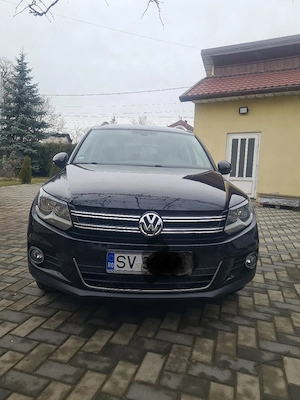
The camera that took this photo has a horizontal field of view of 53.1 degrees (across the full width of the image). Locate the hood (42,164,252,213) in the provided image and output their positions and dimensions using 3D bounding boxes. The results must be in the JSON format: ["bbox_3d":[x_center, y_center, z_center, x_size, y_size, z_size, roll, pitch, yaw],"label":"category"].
[{"bbox_3d":[-0.022,-0.136,2.398,1.580,0.270,1.160,2,6,-3],"label":"hood"}]

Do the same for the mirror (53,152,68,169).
[{"bbox_3d":[-0.984,-0.430,3.283,0.200,0.180,0.170,2,6,-3],"label":"mirror"}]

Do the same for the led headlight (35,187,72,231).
[{"bbox_3d":[-0.662,0.057,2.076,0.355,0.240,0.430,2,6,-3],"label":"led headlight"}]

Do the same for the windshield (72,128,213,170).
[{"bbox_3d":[-0.064,-0.574,3.300,1.460,0.520,0.910,2,6,-3],"label":"windshield"}]

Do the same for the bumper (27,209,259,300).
[{"bbox_3d":[-0.017,0.393,2.070,1.760,0.530,0.550,2,6,-3],"label":"bumper"}]

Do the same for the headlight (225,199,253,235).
[{"bbox_3d":[0.640,0.101,2.156,0.355,0.230,0.430,2,6,-3],"label":"headlight"}]

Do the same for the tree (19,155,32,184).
[{"bbox_3d":[-5.917,-1.438,14.300,0.620,1.350,0.620,2,6,-3],"label":"tree"}]

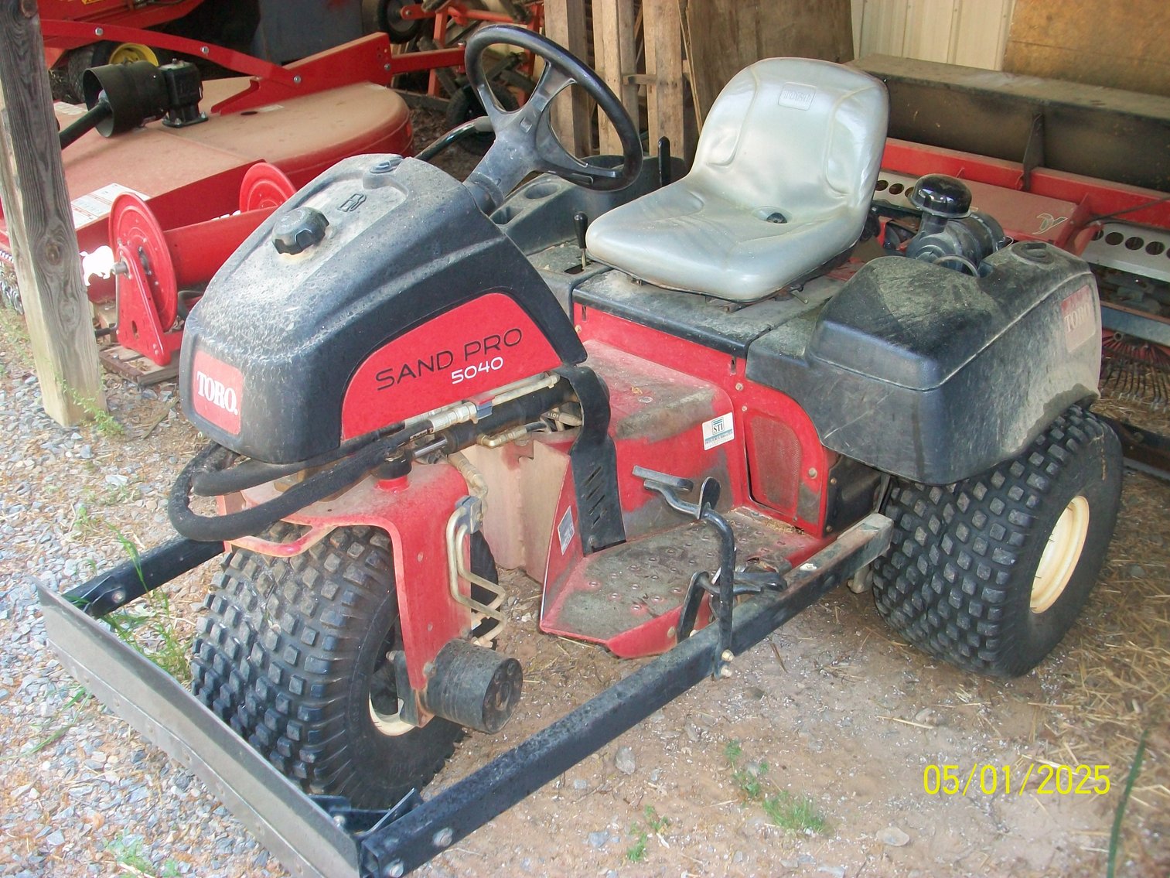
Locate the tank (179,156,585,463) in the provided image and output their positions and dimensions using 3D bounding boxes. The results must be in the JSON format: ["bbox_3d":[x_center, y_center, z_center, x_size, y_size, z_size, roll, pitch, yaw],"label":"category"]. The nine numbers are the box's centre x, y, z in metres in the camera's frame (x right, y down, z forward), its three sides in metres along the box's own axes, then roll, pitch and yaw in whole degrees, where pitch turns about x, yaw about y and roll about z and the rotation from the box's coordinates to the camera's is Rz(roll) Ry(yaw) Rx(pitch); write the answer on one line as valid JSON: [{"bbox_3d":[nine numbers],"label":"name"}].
[{"bbox_3d":[-0.319,-0.228,1.727,0.380,0.370,0.545,21,32,39],"label":"tank"}]

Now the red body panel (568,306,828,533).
[{"bbox_3d":[0.116,-0.027,2.210,0.690,0.320,0.240,21,32,39],"label":"red body panel"}]

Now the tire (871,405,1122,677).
[{"bbox_3d":[0.806,0.173,2.233,0.280,0.540,0.552,21,32,39],"label":"tire"}]

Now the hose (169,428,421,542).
[{"bbox_3d":[-0.432,0.030,1.656,0.270,0.115,0.350,21,32,39],"label":"hose"}]

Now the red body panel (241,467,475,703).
[{"bbox_3d":[-0.396,0.223,1.798,0.360,0.380,0.320,11,27,24],"label":"red body panel"}]

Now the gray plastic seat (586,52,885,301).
[{"bbox_3d":[0.301,-0.538,2.299,0.430,0.400,0.510,21,32,39],"label":"gray plastic seat"}]

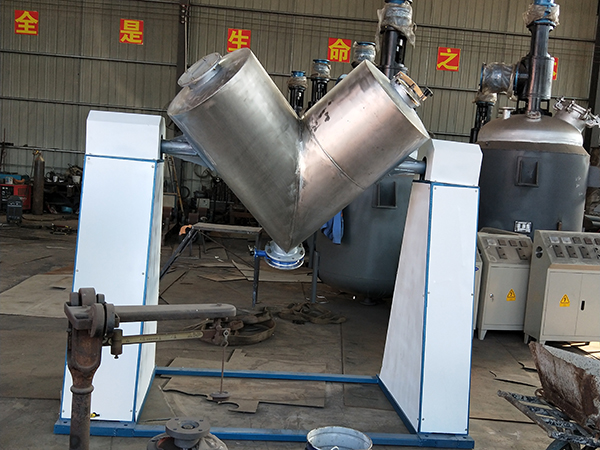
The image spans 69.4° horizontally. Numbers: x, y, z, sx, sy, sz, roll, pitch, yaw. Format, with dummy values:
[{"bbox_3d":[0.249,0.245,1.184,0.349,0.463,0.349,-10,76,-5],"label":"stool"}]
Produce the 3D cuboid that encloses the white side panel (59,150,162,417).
[{"bbox_3d":[-0.917,0.276,2.208,0.322,1.209,0.550,4,5,-8],"label":"white side panel"}]

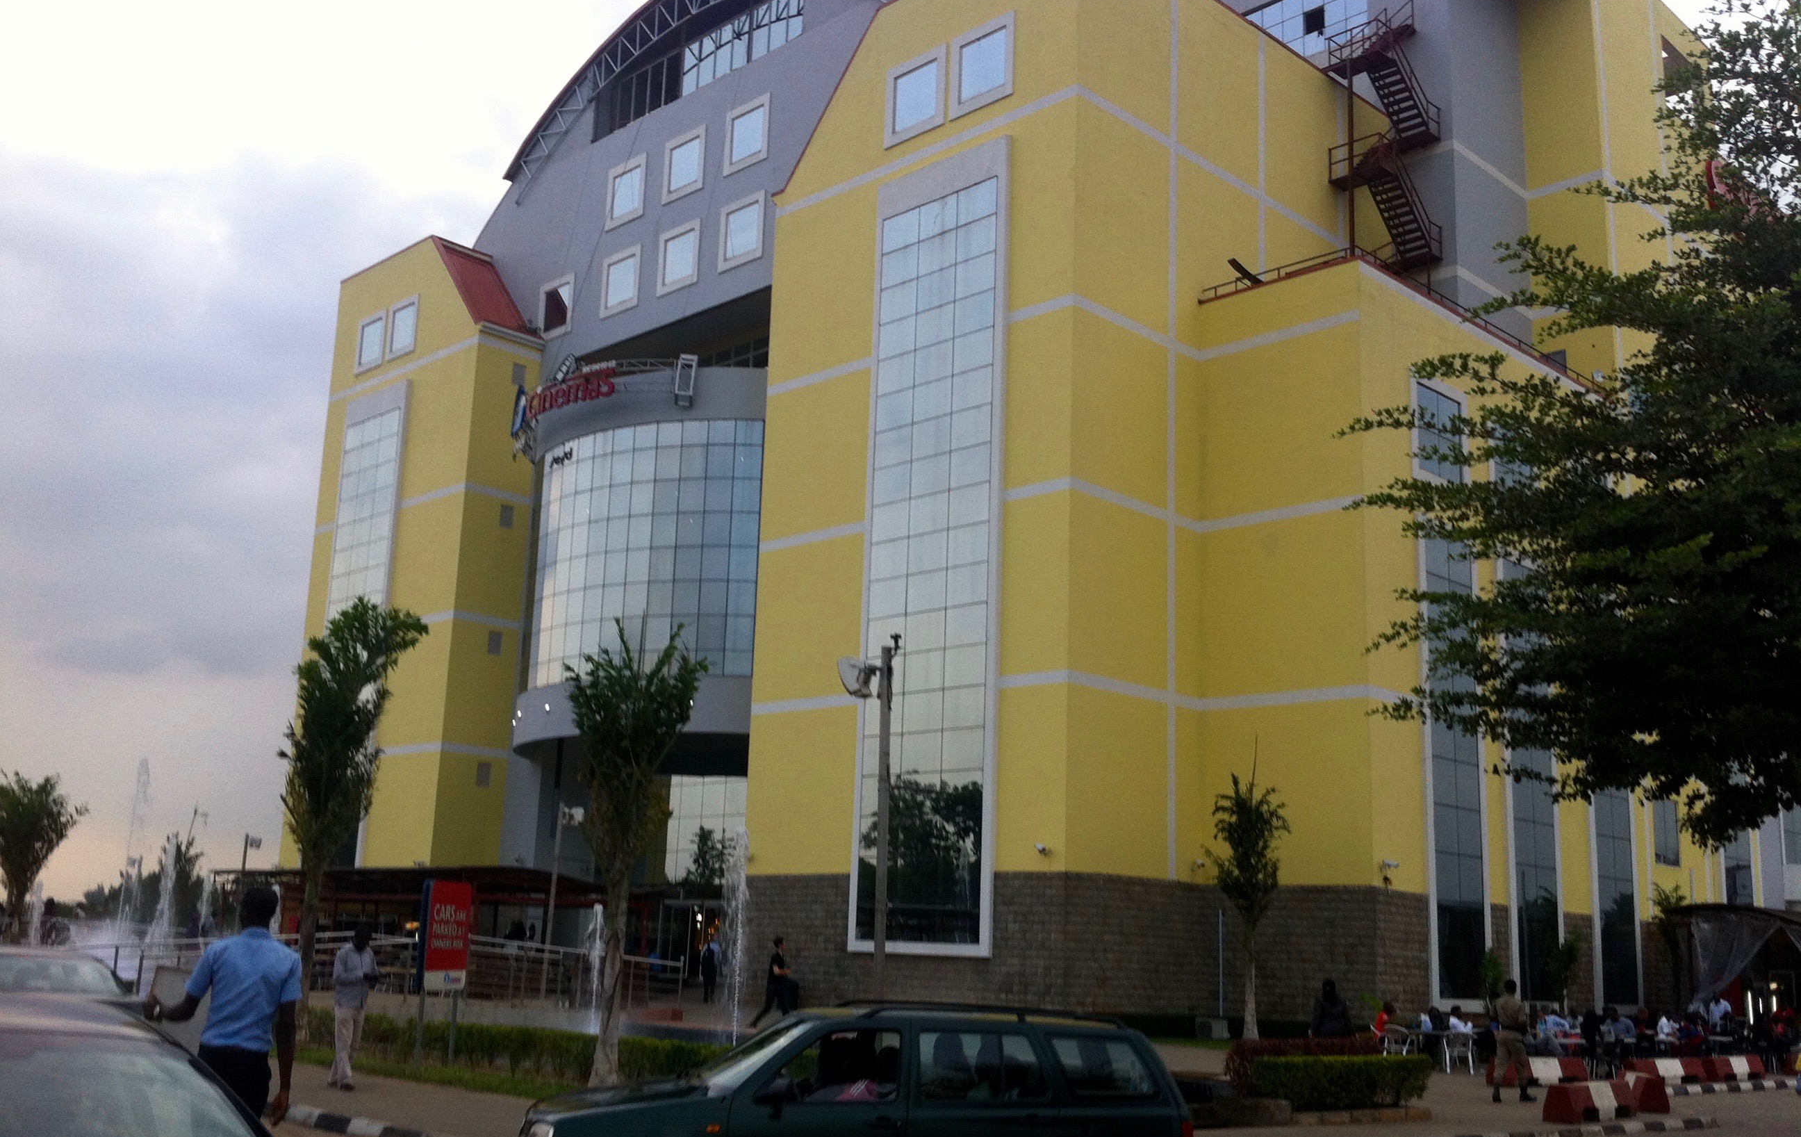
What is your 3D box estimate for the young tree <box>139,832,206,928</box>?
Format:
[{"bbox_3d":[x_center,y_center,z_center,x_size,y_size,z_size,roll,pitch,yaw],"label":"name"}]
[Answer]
[{"bbox_3d":[-25.367,11.736,63.777,2.100,4.932,2.100,2,-12,0],"label":"young tree"}]

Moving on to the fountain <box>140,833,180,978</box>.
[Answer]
[{"bbox_3d":[-15.808,7.290,38.850,0.800,3.282,0.800,6,-13,-19],"label":"fountain"}]

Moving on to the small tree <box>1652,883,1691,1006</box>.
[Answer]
[{"bbox_3d":[19.946,10.247,47.053,1.000,4.165,1.000,2,-12,0],"label":"small tree"}]

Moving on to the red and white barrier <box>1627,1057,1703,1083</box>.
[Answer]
[{"bbox_3d":[13.643,9.005,32.573,1.800,0.480,0.500,10,-15,-32],"label":"red and white barrier"}]

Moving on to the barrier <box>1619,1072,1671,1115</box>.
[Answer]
[{"bbox_3d":[10.143,7.171,24.941,0.470,0.480,1.150,1,-12,5],"label":"barrier"}]

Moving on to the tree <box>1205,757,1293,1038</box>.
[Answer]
[{"bbox_3d":[8.026,7.656,41.906,1.950,6.275,1.950,-1,-13,11],"label":"tree"}]

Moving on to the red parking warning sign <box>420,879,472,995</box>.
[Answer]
[{"bbox_3d":[-6.160,4.986,24.642,0.150,1.502,0.750,-5,-15,28],"label":"red parking warning sign"}]

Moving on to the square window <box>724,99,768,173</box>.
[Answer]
[{"bbox_3d":[-5.580,-15.818,66.328,0.200,2.500,2.500,13,-17,-42],"label":"square window"}]

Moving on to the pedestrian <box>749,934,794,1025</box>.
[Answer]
[{"bbox_3d":[-2.495,7.863,34.704,0.800,1.703,0.500,-2,-13,18],"label":"pedestrian"}]

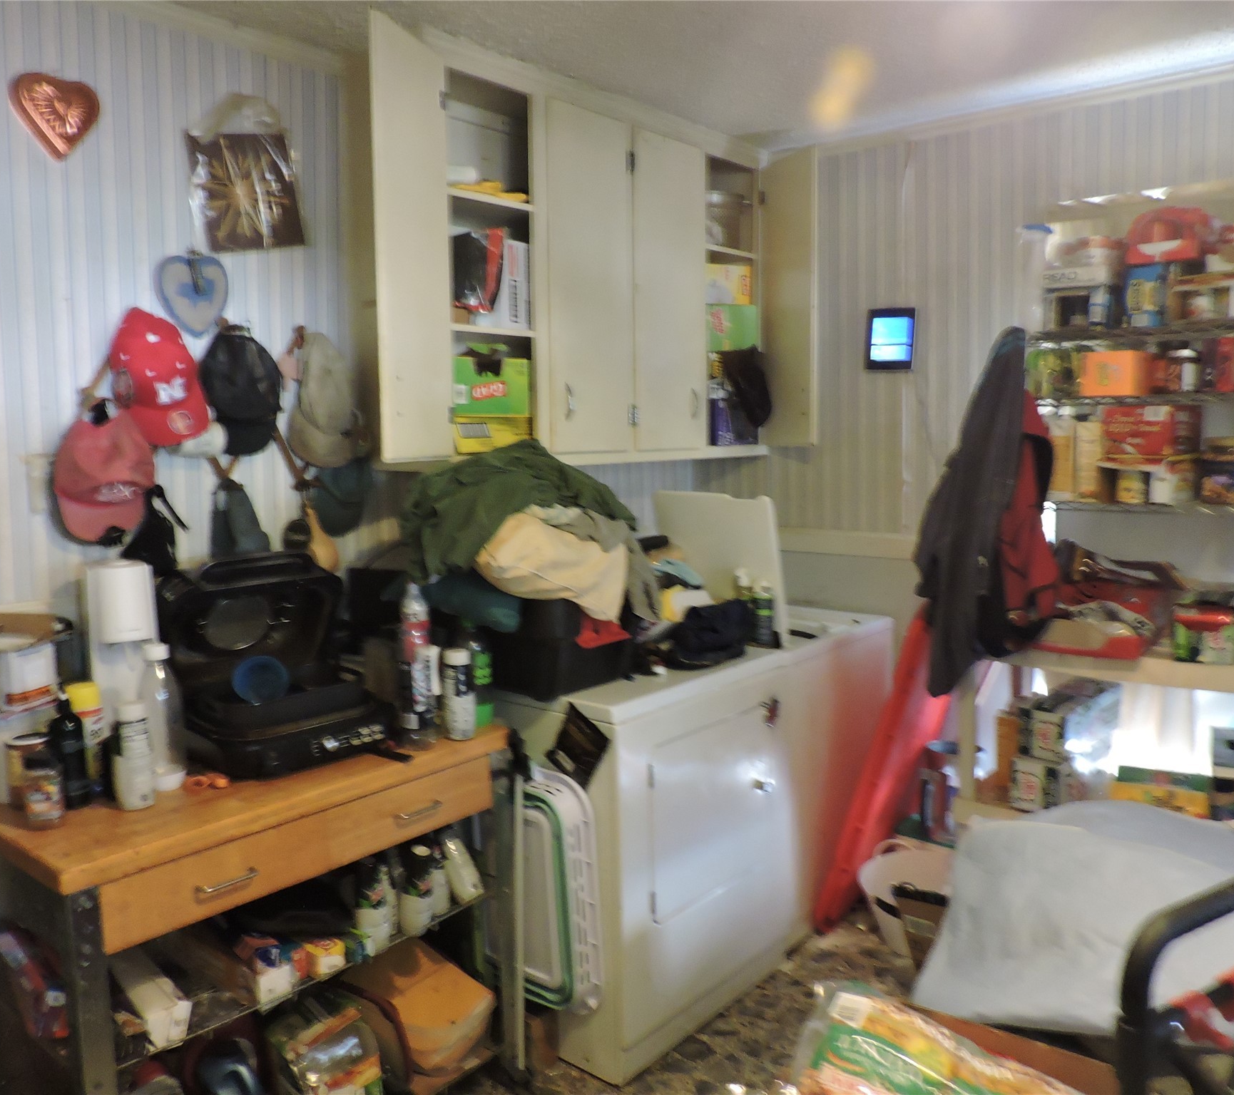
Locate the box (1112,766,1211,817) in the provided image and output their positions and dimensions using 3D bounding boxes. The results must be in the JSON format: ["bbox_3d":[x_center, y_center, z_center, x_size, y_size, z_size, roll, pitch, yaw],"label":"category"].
[{"bbox_3d":[1.375,0.633,2.560,0.215,0.095,0.130,4,8,33],"label":"box"}]

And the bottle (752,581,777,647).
[{"bbox_3d":[0.422,0.191,2.902,0.070,0.184,0.070,-1,6,0],"label":"bottle"}]

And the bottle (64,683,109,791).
[{"bbox_3d":[-1.029,0.362,1.968,0.067,0.212,0.067,6,9,40],"label":"bottle"}]

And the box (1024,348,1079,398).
[{"bbox_3d":[1.210,-0.469,2.767,0.150,0.136,0.140,4,7,39],"label":"box"}]

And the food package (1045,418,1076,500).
[{"bbox_3d":[1.198,-0.236,2.682,0.070,0.206,0.125,6,9,40],"label":"food package"}]

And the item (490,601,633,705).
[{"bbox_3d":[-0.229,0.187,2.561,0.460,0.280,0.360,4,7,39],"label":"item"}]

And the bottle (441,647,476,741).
[{"bbox_3d":[-0.356,0.327,2.279,0.072,0.200,0.072,-1,7,-9],"label":"bottle"}]

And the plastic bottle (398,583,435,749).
[{"bbox_3d":[-0.429,0.251,2.157,0.075,0.345,0.075,-1,6,0],"label":"plastic bottle"}]

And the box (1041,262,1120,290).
[{"bbox_3d":[1.274,-0.732,2.787,0.166,0.053,0.150,5,8,38],"label":"box"}]

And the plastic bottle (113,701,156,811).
[{"bbox_3d":[-0.866,0.372,1.815,0.066,0.186,0.066,4,7,39],"label":"plastic bottle"}]

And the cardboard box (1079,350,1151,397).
[{"bbox_3d":[1.327,-0.456,2.694,0.141,0.114,0.146,5,8,40],"label":"cardboard box"}]

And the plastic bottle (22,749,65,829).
[{"bbox_3d":[-0.989,0.415,1.742,0.064,0.119,0.064,4,7,39],"label":"plastic bottle"}]

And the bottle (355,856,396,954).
[{"bbox_3d":[-0.501,0.725,2.086,0.074,0.198,0.074,-2,7,-14],"label":"bottle"}]

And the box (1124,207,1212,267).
[{"bbox_3d":[1.349,-0.761,2.489,0.158,0.138,0.130,6,9,40],"label":"box"}]

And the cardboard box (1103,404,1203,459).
[{"bbox_3d":[1.408,-0.305,2.671,0.170,0.130,0.225,6,9,45],"label":"cardboard box"}]

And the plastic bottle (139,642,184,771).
[{"bbox_3d":[-0.896,0.325,1.986,0.088,0.280,0.088,6,9,40],"label":"plastic bottle"}]

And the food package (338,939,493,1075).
[{"bbox_3d":[-0.487,1.129,2.482,0.370,0.135,0.230,6,9,40],"label":"food package"}]

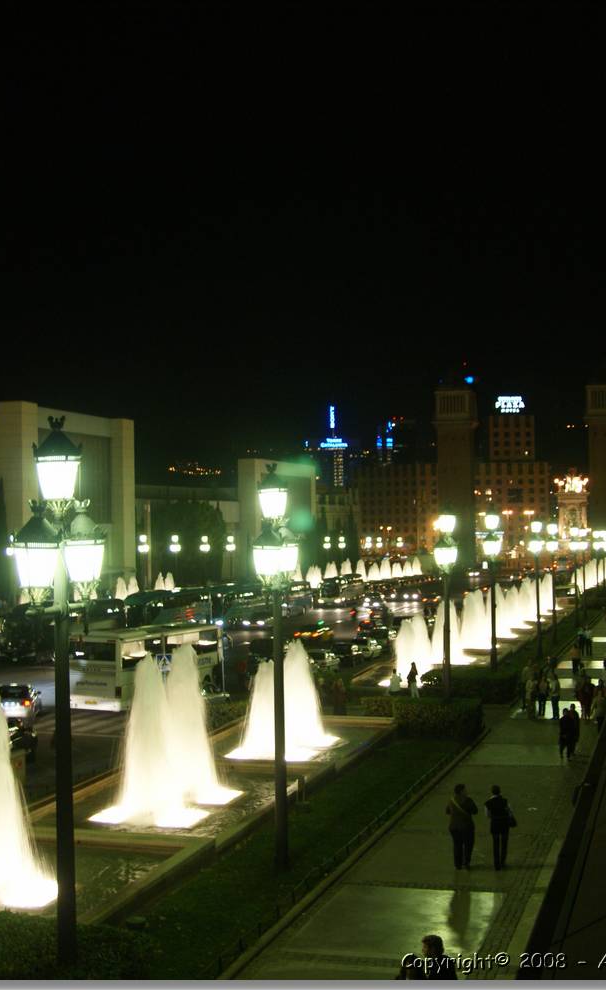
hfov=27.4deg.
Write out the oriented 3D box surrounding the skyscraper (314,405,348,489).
[{"bbox_3d":[25.015,-22.906,1070.000,28.000,106.000,26.000,-1,-2,8],"label":"skyscraper"}]

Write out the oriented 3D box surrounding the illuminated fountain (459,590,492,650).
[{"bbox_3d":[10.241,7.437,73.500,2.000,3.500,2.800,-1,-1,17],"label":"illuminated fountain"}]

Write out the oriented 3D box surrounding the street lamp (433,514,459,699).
[{"bbox_3d":[5.067,4.298,43.861,0.680,8.200,1.600,-1,-1,17],"label":"street lamp"}]

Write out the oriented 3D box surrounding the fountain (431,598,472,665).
[{"bbox_3d":[7.770,7.129,65.000,2.000,3.500,2.800,-1,-1,17],"label":"fountain"}]

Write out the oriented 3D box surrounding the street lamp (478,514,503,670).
[{"bbox_3d":[8.079,4.388,53.300,0.620,8.000,1.800,-1,-1,17],"label":"street lamp"}]

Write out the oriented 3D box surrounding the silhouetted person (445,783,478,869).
[{"bbox_3d":[3.102,6.518,24.464,0.600,1.690,0.380,-1,-1,16],"label":"silhouetted person"}]

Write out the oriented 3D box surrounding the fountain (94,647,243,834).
[{"bbox_3d":[-3.360,5.839,31.080,2.350,3.900,4.200,-1,-1,17],"label":"fountain"}]

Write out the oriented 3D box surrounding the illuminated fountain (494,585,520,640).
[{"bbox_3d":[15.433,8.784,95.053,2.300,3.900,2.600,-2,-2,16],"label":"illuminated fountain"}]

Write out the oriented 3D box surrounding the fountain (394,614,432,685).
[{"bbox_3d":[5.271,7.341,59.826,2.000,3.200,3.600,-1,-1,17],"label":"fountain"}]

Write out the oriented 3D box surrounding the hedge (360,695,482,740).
[{"bbox_3d":[4.291,7.686,43.532,3.900,1.100,2.200,-1,-1,17],"label":"hedge"}]

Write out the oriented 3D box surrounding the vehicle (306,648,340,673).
[{"bbox_3d":[1.020,8.492,65.638,1.700,1.420,3.900,-2,-3,16],"label":"vehicle"}]

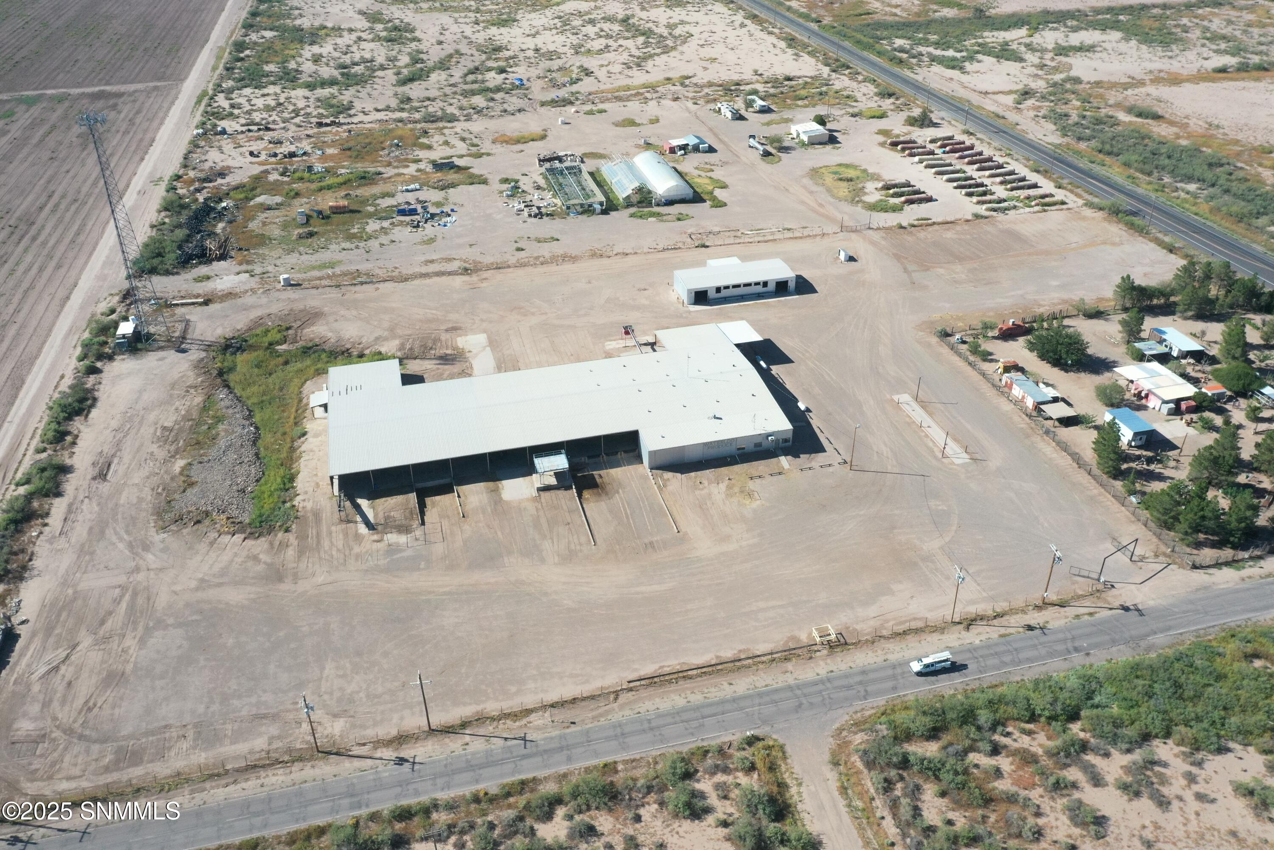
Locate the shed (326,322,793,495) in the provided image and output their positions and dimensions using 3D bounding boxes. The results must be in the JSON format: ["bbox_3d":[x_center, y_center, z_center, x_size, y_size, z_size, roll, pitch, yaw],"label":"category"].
[{"bbox_3d":[-16.177,-5.492,215.642,97.500,5.900,53.700,-9,33,-12],"label":"shed"}]

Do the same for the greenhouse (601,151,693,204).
[{"bbox_3d":[2.411,-86.731,345.913,24.000,5.000,41.500,-9,33,-12],"label":"greenhouse"}]

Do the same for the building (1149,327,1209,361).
[{"bbox_3d":[128.972,-19.216,236.935,5.700,3.000,11.800,-6,32,-8],"label":"building"}]

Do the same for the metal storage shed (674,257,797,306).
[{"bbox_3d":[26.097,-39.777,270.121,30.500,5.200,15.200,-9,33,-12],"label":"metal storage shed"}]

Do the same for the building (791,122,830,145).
[{"bbox_3d":[68.211,-114.263,389.617,8.800,3.700,15.300,-9,33,-12],"label":"building"}]

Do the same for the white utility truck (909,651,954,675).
[{"bbox_3d":[45.202,36.629,152.248,6.100,2.100,2.000,-8,33,-11],"label":"white utility truck"}]

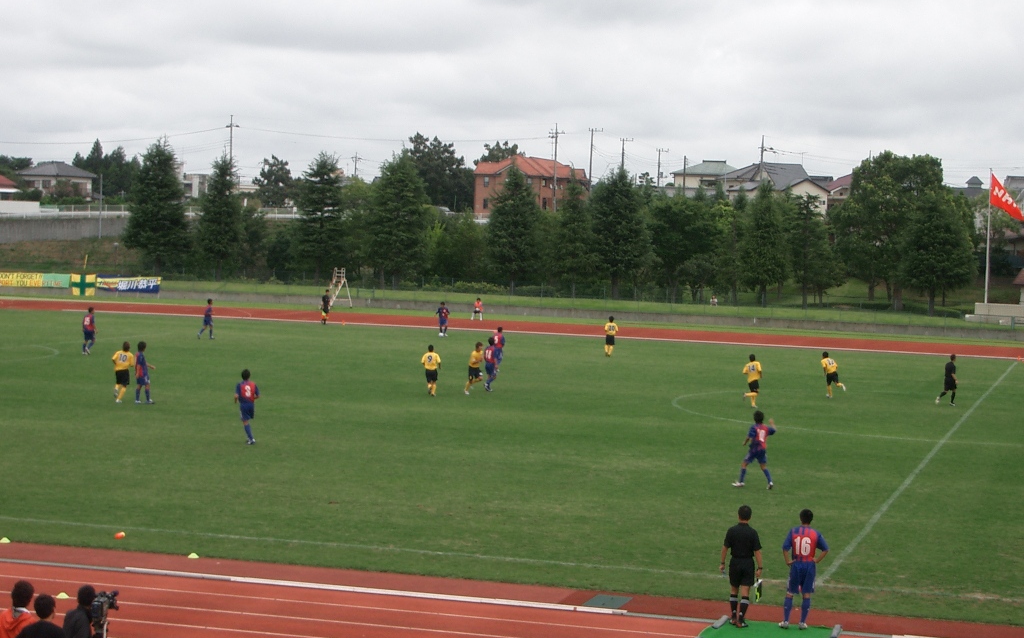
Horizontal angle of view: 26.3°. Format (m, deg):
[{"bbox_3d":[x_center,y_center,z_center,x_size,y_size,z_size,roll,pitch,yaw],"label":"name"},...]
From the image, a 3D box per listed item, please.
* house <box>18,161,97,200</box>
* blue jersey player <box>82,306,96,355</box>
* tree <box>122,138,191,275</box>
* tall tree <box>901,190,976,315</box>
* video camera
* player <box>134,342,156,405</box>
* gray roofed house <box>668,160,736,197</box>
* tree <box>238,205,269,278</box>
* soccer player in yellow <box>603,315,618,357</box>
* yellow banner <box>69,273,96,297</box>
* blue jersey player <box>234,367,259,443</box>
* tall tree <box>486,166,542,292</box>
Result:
[{"bbox_3d":[-59.135,-17.902,285.000,6.600,5.100,8.900,4,3,36],"label":"house"},{"bbox_3d":[-15.542,0.433,80.430,0.520,1.785,0.420,4,3,36],"label":"blue jersey player"},{"bbox_3d":[-23.840,-7.521,147.000,4.600,9.334,4.600,2,3,-9],"label":"tree"},{"bbox_3d":[26.078,-4.071,134.000,4.600,7.700,4.600,3,3,11],"label":"tall tree"},{"bbox_3d":[-4.151,2.954,22.300,0.210,0.350,0.540,2,3,5],"label":"video camera"},{"bbox_3d":[-10.331,1.500,61.704,0.480,1.769,0.520,1,3,-26],"label":"player"},{"bbox_3d":[25.572,-16.039,282.000,10.300,8.500,8.000,2,3,-4],"label":"gray roofed house"},{"bbox_3d":[-17.308,-5.102,146.000,2.300,4.900,2.300,2,3,0],"label":"tree"},{"bbox_3d":[4.215,0.736,92.907,0.626,1.714,0.505,2,3,5],"label":"soccer player in yellow"},{"bbox_3d":[-25.827,-2.038,132.000,1.680,1.370,0.060,3,3,15],"label":"yellow banner"},{"bbox_3d":[-6.259,2.090,51.700,0.600,1.750,0.550,2,3,-14],"label":"blue jersey player"},{"bbox_3d":[0.160,-5.841,140.500,3.700,8.300,3.700,2,3,0],"label":"tall tree"}]

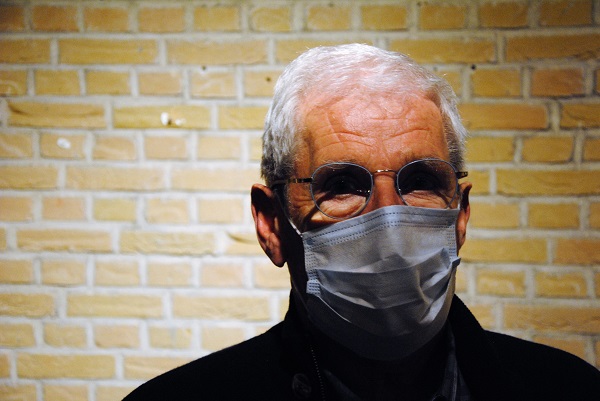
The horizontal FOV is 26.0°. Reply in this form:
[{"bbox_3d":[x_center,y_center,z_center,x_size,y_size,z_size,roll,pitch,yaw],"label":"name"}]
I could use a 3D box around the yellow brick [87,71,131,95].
[{"bbox_3d":[-0.400,-0.261,2.879,0.099,0.054,0.150,1,6,10],"label":"yellow brick"}]

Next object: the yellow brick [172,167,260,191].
[{"bbox_3d":[-0.158,-0.052,2.833,0.217,0.053,0.103,1,6,10],"label":"yellow brick"}]

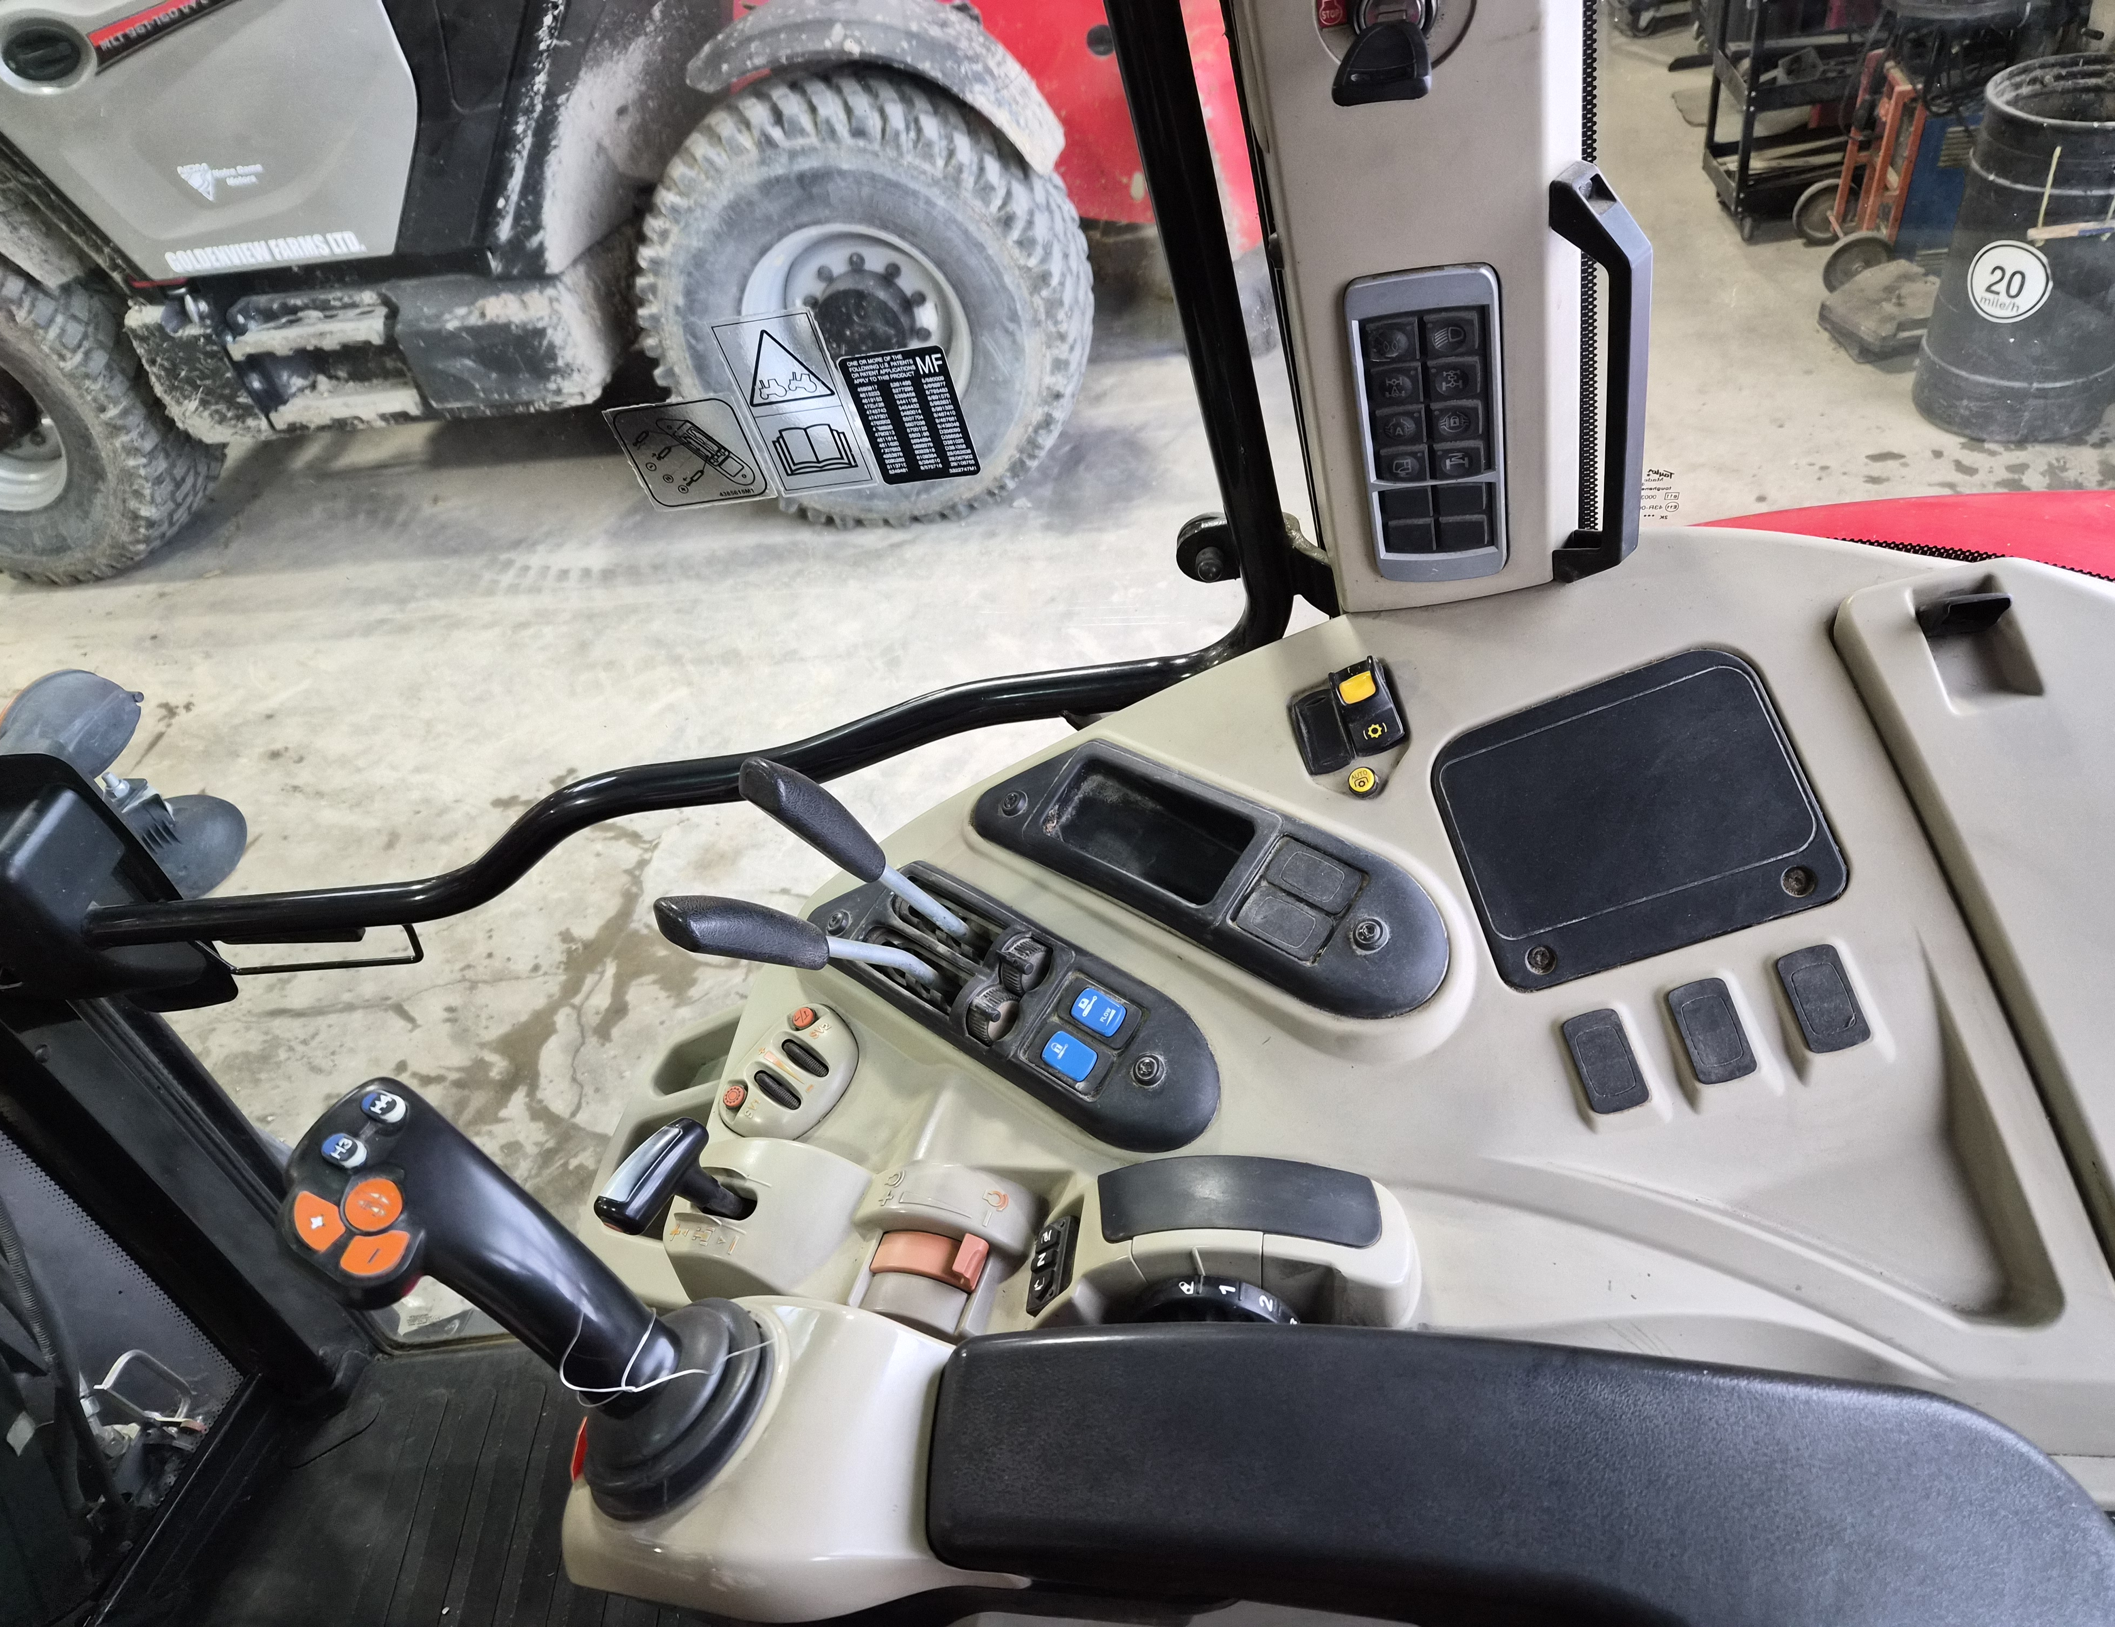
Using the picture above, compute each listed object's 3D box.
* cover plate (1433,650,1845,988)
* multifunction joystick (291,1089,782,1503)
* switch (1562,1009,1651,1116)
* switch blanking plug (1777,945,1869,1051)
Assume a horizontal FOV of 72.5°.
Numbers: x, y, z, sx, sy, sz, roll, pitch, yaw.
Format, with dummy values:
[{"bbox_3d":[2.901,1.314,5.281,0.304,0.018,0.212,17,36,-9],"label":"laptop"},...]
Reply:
[{"bbox_3d":[0.256,0.000,0.650,0.148,0.012,0.127,-20,67,14],"label":"cover plate"},{"bbox_3d":[-0.180,0.162,0.485,0.080,0.201,0.080,25,63,38],"label":"multifunction joystick"},{"bbox_3d":[0.237,0.109,0.623,0.025,0.012,0.046,-16,52,10],"label":"switch"},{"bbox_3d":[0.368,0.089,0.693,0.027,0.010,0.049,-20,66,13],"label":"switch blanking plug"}]

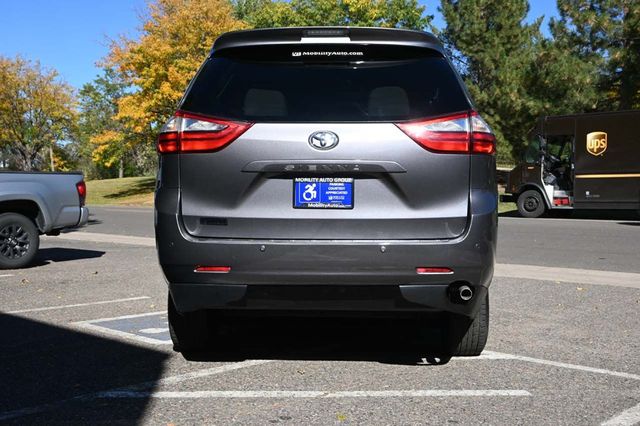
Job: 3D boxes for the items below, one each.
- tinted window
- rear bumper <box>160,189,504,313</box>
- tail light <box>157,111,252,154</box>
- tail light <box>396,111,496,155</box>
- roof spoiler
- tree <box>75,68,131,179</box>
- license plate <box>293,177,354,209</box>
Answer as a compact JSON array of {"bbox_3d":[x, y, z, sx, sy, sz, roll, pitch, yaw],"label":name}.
[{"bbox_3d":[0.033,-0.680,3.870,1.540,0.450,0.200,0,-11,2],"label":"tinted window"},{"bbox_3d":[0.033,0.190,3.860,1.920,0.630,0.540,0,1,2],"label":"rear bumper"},{"bbox_3d":[-0.615,-0.415,3.850,0.550,0.230,0.250,0,1,11],"label":"tail light"},{"bbox_3d":[0.675,-0.415,3.820,0.550,0.230,0.250,0,1,-7],"label":"tail light"},{"bbox_3d":[0.043,-0.905,3.880,1.230,0.135,0.250,0,1,2],"label":"roof spoiler"},{"bbox_3d":[-13.435,-5.529,45.000,3.800,6.900,3.800,0,1,2],"label":"tree"},{"bbox_3d":[0.020,-0.102,3.680,0.310,0.160,0.020,0,1,2],"label":"license plate"}]

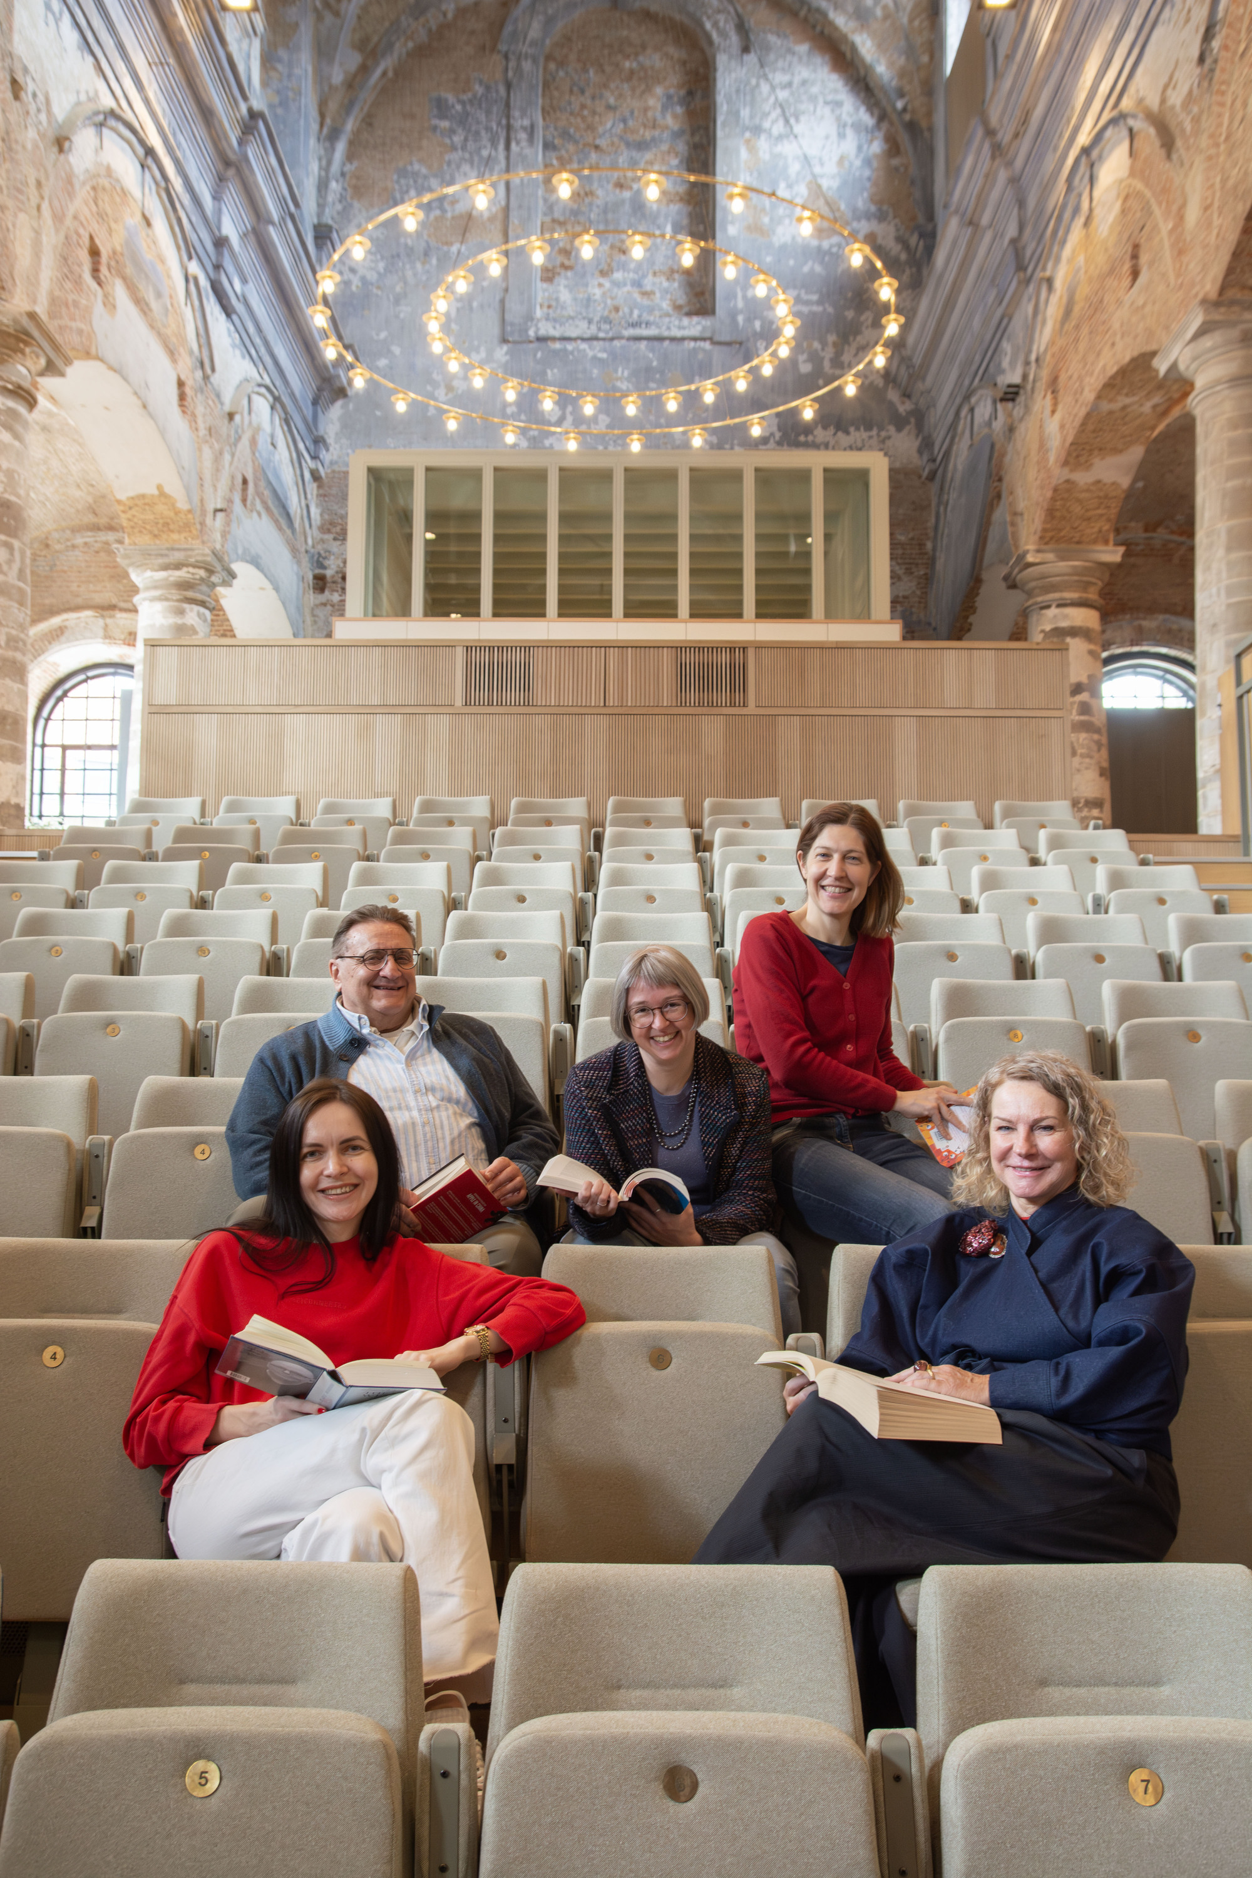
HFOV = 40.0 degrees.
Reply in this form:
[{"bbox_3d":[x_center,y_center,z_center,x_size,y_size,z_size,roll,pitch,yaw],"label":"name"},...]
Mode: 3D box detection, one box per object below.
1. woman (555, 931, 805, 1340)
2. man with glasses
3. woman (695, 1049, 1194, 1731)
[{"bbox_3d":[0.106,0.598,3.438,0.500,1.150,0.780,0,-6,3],"label":"woman"},{"bbox_3d":[-0.483,0.540,3.494,0.680,1.260,0.840,2,-6,-12],"label":"man with glasses"},{"bbox_3d":[0.495,0.776,2.492,0.640,1.220,0.930,-2,-6,23],"label":"woman"}]

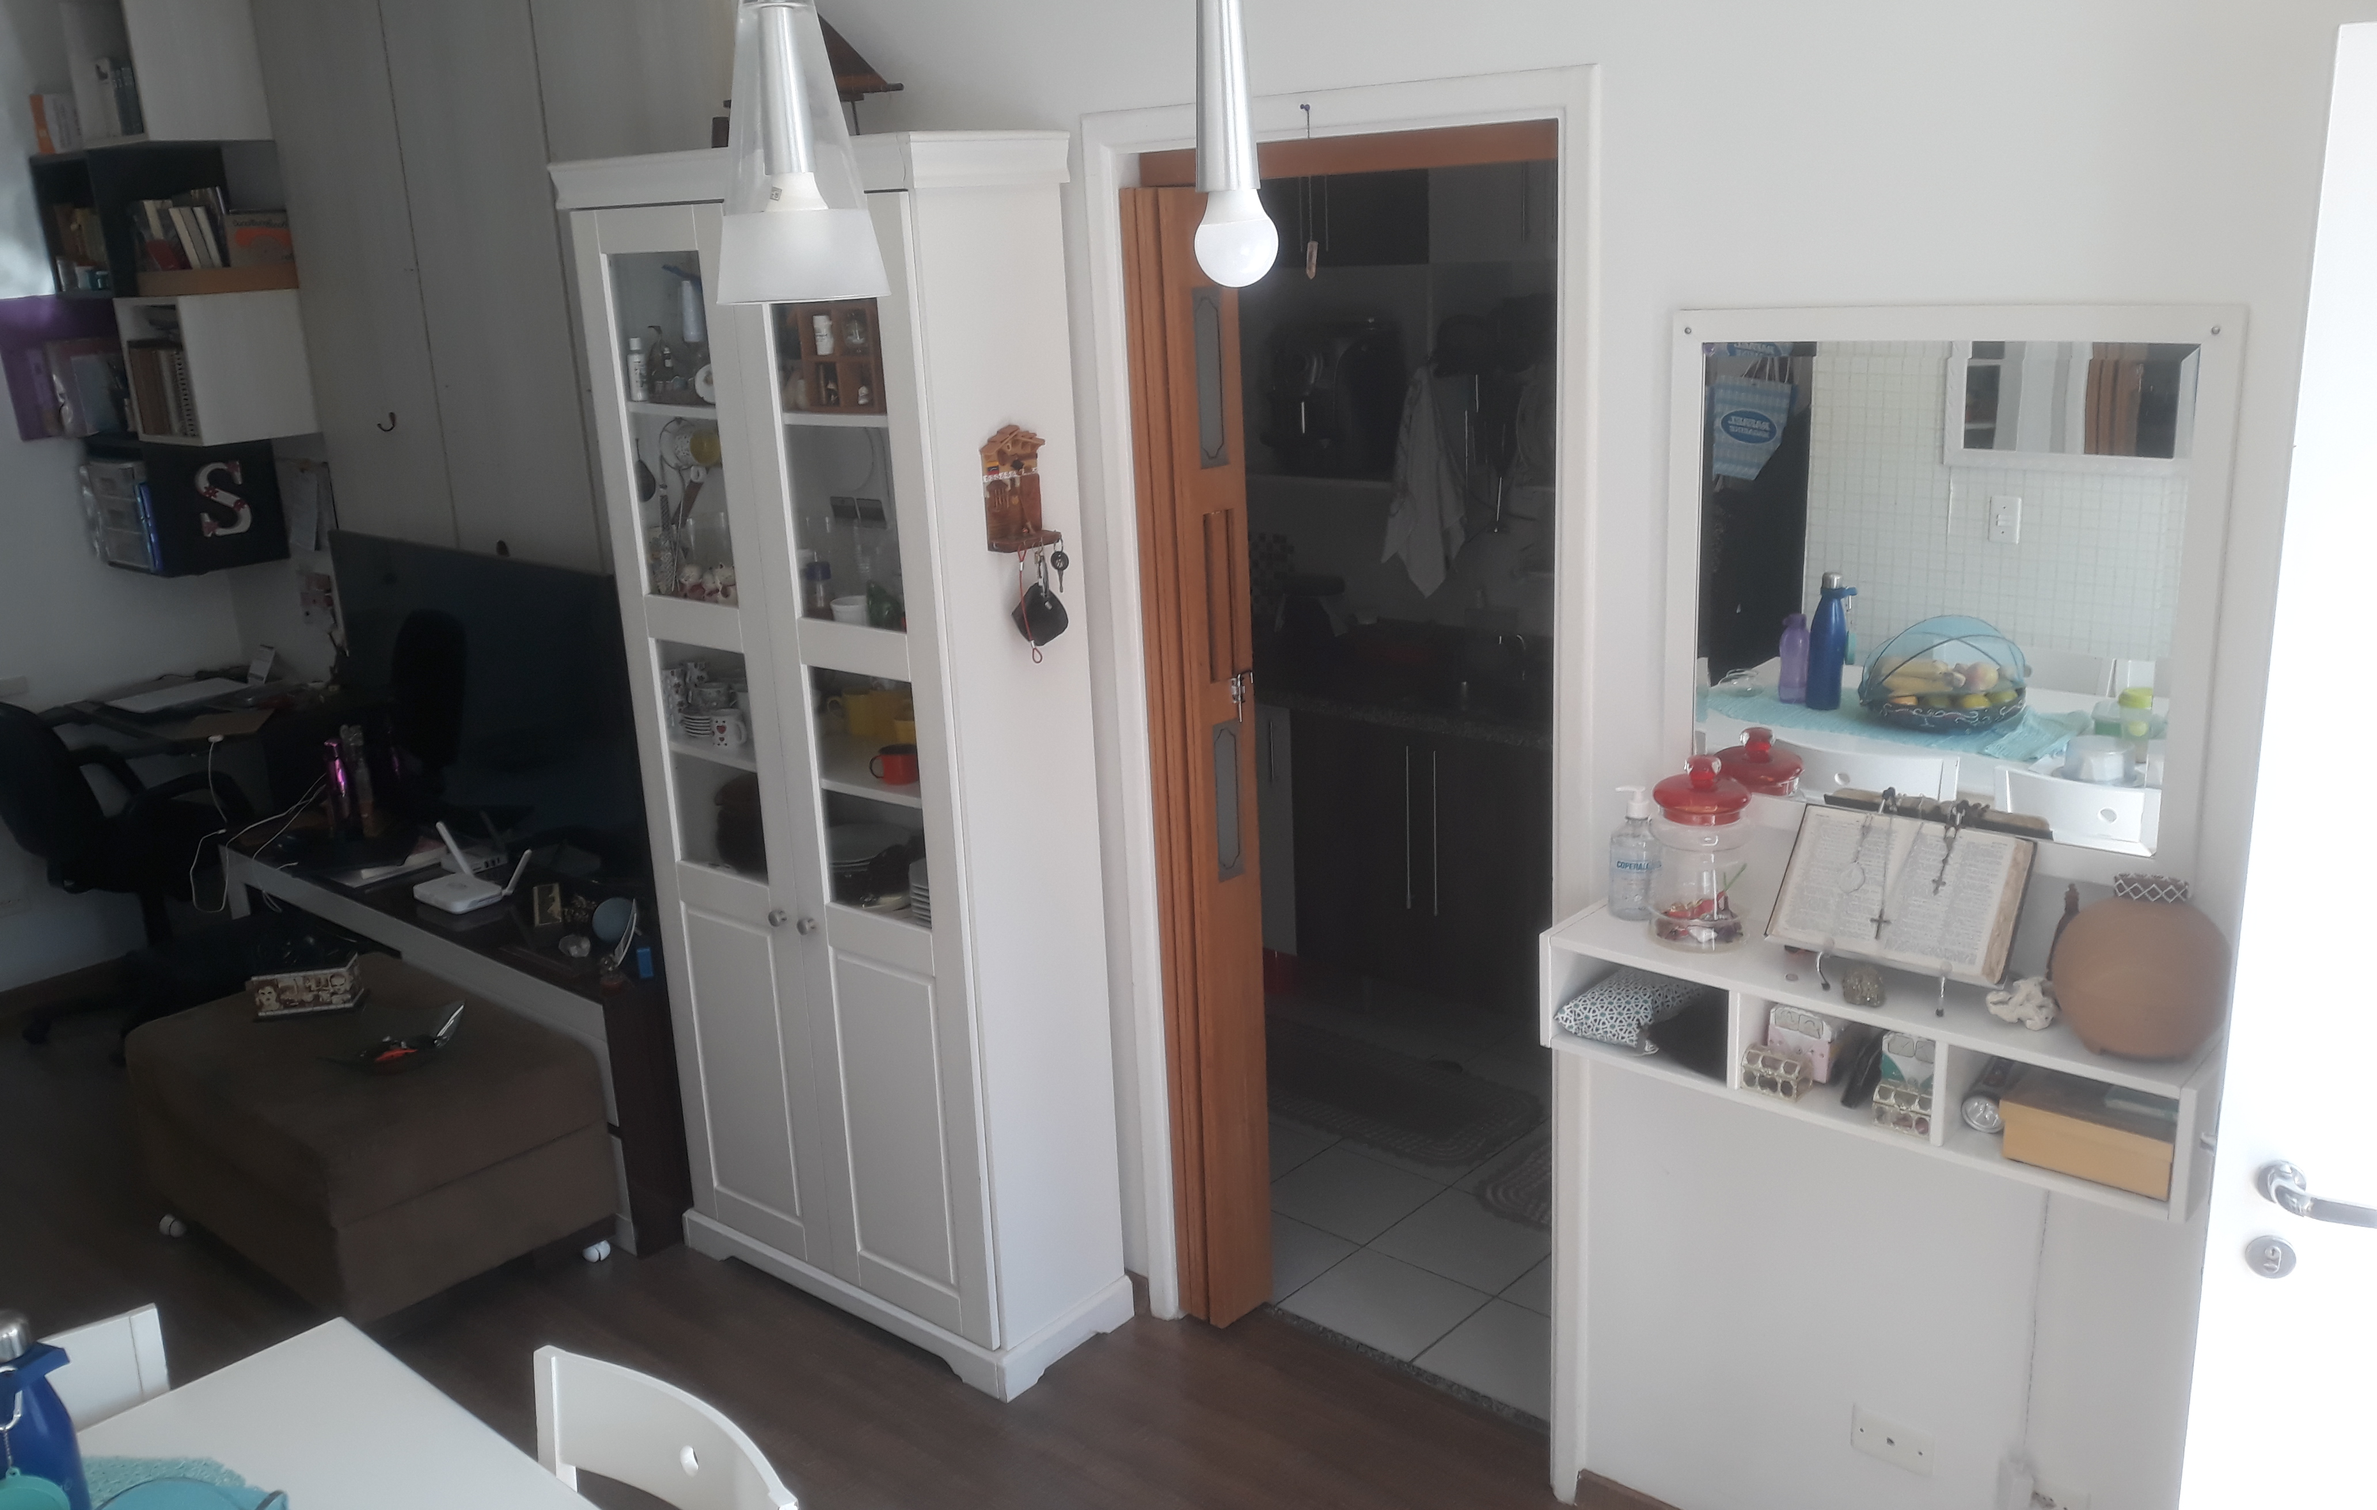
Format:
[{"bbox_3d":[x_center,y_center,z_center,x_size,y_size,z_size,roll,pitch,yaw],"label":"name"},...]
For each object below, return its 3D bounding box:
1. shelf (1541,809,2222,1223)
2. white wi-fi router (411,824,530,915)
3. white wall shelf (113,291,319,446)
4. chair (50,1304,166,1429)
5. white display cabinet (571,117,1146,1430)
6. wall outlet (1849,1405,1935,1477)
[{"bbox_3d":[0.860,0.359,2.366,0.810,0.160,0.210,10,20,39],"label":"shelf"},{"bbox_3d":[-1.706,0.275,4.360,0.420,0.142,0.137,11,20,40],"label":"white wi-fi router"},{"bbox_3d":[-2.608,-1.045,4.983,0.410,0.375,0.304,11,20,40],"label":"white wall shelf"},{"bbox_3d":[-1.188,1.111,1.980,0.480,0.850,0.440,10,20,39],"label":"chair"},{"bbox_3d":[-0.623,0.011,3.437,0.964,2.146,0.345,10,20,39],"label":"white display cabinet"},{"bbox_3d":[0.981,0.957,2.583,0.115,0.070,0.010,10,20,39],"label":"wall outlet"}]

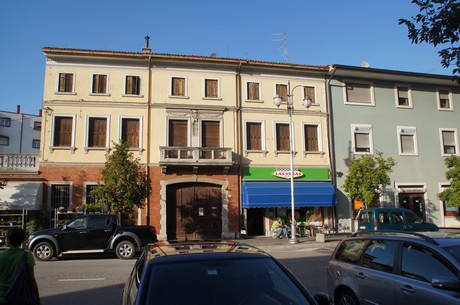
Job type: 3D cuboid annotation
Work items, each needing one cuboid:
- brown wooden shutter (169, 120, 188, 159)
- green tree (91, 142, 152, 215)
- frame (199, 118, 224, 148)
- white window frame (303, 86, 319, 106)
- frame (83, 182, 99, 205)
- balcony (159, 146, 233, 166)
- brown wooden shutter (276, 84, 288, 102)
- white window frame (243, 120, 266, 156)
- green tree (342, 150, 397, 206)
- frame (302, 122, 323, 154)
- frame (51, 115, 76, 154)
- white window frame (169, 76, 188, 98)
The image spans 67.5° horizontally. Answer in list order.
[{"bbox_3d":[-2.888,-0.673,19.480,1.052,2.383,0.120,1,-9,-11],"label":"brown wooden shutter"},{"bbox_3d":[-5.269,2.018,16.862,2.652,5.097,2.450,1,-9,-11],"label":"green tree"},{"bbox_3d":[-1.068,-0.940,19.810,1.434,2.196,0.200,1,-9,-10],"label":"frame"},{"bbox_3d":[4.955,-3.504,21.289,1.016,1.253,0.160,1,-9,-10],"label":"white window frame"},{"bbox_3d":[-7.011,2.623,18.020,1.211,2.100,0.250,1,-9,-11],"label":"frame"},{"bbox_3d":[-1.871,0.283,18.885,3.926,1.012,0.950,1,-9,-11],"label":"balcony"},{"bbox_3d":[3.160,-3.554,20.932,0.788,1.163,0.080,1,-8,-12],"label":"brown wooden shutter"},{"bbox_3d":[1.469,-0.904,20.260,1.331,2.013,0.200,1,-9,-10],"label":"white window frame"},{"bbox_3d":[8.068,2.341,19.654,2.850,4.899,2.800,1,-8,-12],"label":"green tree"},{"bbox_3d":[5.007,-0.832,20.850,1.284,1.998,0.220,1,-8,-12],"label":"frame"},{"bbox_3d":[-8.904,-1.055,18.422,1.263,2.031,0.200,1,-9,-10],"label":"frame"},{"bbox_3d":[-2.975,-3.774,19.908,1.085,1.341,0.160,1,-9,-10],"label":"white window frame"}]

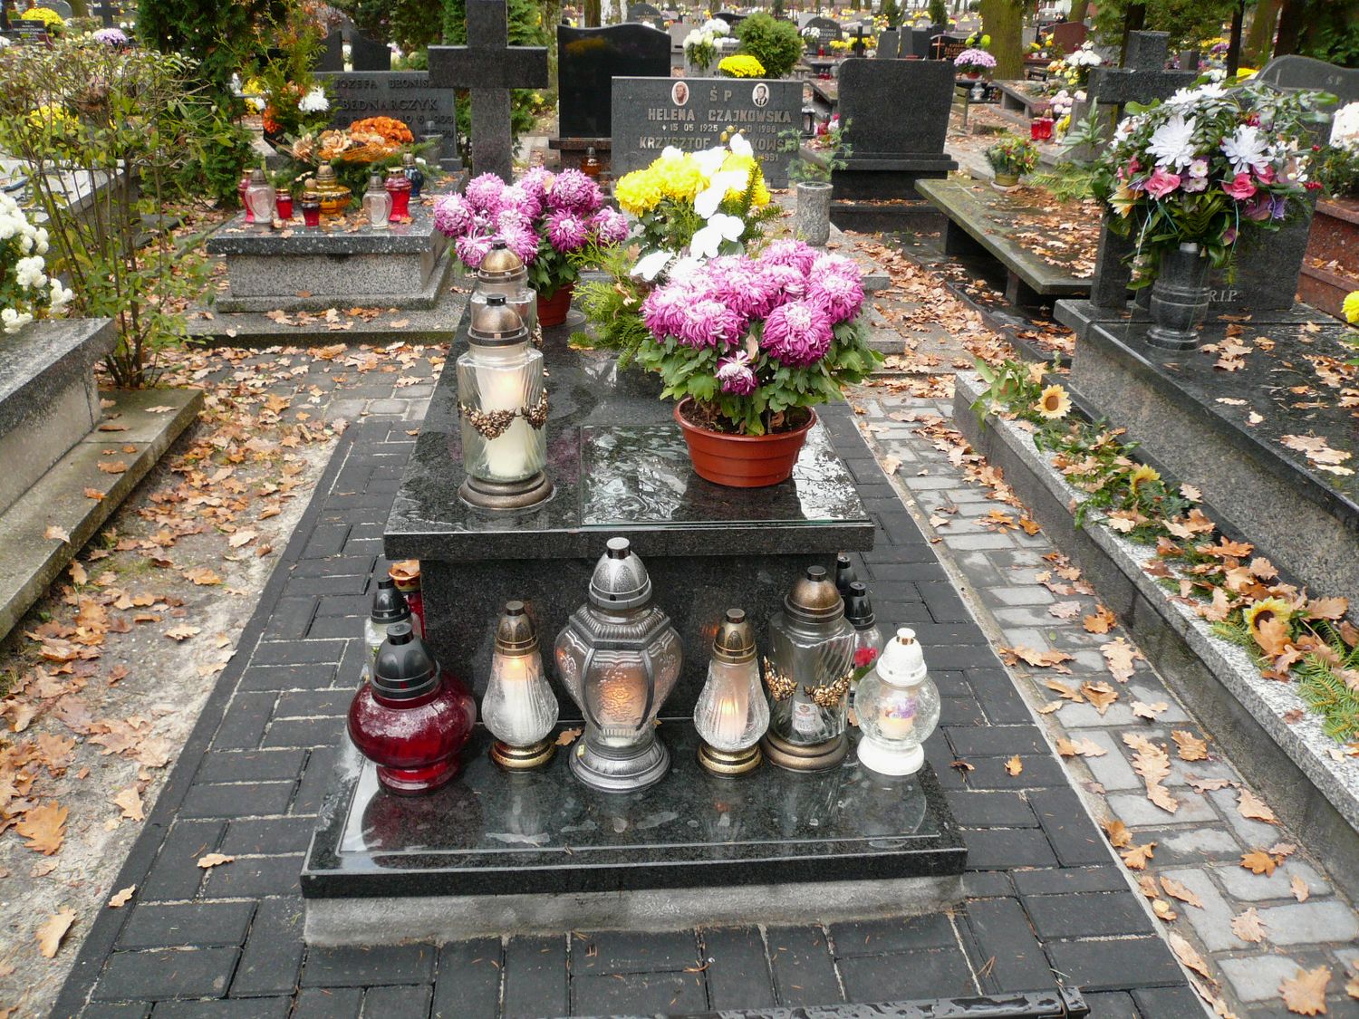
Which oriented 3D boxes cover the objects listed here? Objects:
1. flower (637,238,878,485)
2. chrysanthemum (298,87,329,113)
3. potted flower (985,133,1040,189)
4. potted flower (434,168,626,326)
[{"bbox_3d":[0.146,-0.278,2.053,0.450,0.425,0.410,-1,27,-5],"label":"flower"},{"bbox_3d":[-1.824,-2.041,5.474,0.150,0.130,0.140,-1,27,-5],"label":"chrysanthemum"},{"bbox_3d":[1.815,-1.898,6.009,0.280,0.290,0.280,-2,25,-5],"label":"potted flower"},{"bbox_3d":[-0.386,-0.700,2.905,0.500,0.390,0.450,-1,27,-5],"label":"potted flower"}]

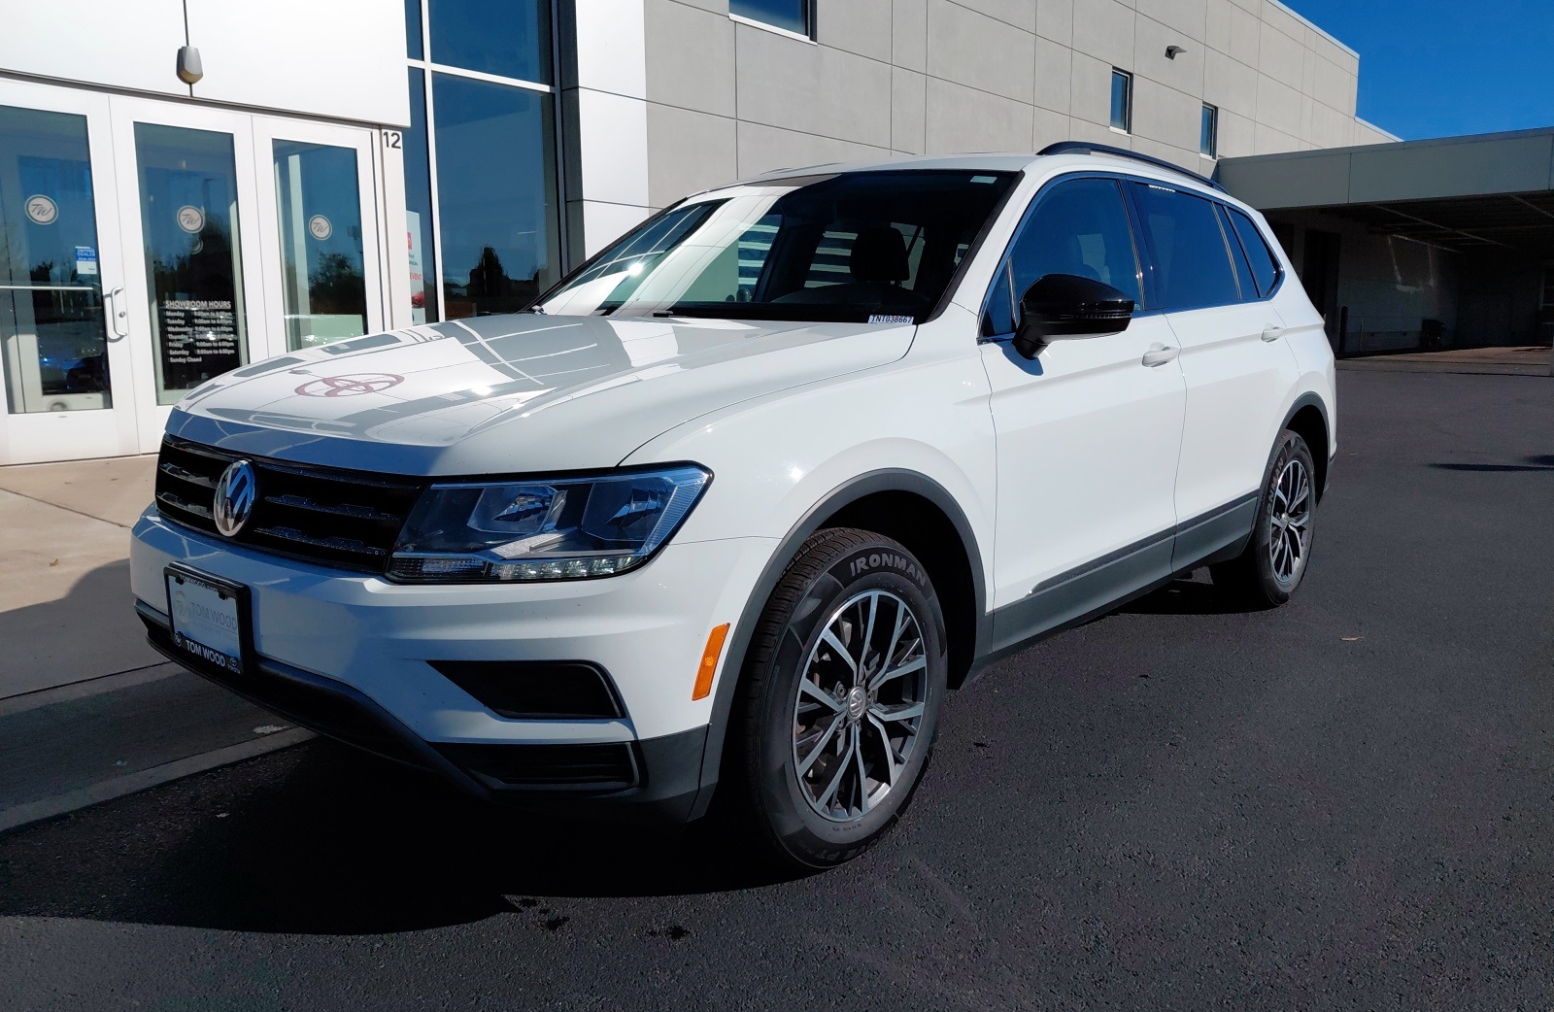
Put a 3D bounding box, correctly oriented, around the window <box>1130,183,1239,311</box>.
[{"bbox_3d":[1.284,-0.810,3.580,0.040,0.403,0.844,-17,-4,41],"label":"window"}]

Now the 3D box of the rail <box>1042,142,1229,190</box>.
[{"bbox_3d":[1.276,-1.155,3.848,0.055,0.090,1.620,8,12,40],"label":"rail"}]

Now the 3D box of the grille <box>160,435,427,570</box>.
[{"bbox_3d":[-1.021,-0.021,2.173,1.060,0.195,0.130,8,12,40],"label":"grille"}]

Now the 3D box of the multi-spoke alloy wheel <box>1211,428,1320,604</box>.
[{"bbox_3d":[1.931,0.039,4.428,0.225,0.710,0.710,8,12,40],"label":"multi-spoke alloy wheel"}]

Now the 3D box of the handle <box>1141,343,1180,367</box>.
[{"bbox_3d":[1.095,-0.433,3.202,0.050,0.048,0.235,6,11,40],"label":"handle"}]

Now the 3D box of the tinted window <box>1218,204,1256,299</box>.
[{"bbox_3d":[1.614,-0.894,3.950,0.040,0.345,0.170,-19,-5,42],"label":"tinted window"}]

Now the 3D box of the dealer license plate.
[{"bbox_3d":[-1.083,0.215,2.146,0.315,0.165,0.025,6,11,40],"label":"dealer license plate"}]

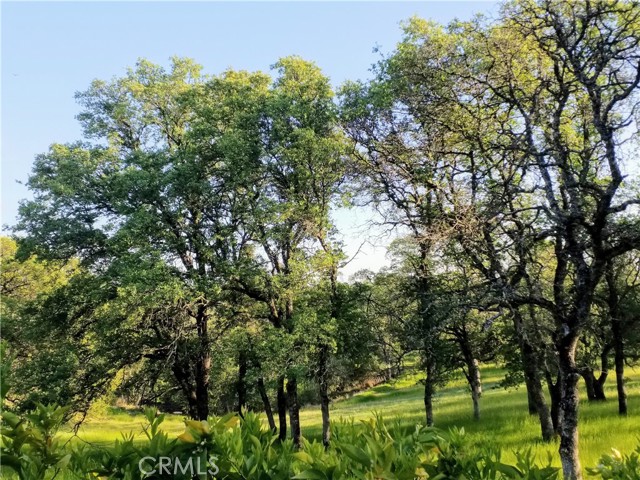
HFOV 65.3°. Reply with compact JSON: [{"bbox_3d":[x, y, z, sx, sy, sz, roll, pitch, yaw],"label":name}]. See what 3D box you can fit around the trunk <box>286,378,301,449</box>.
[{"bbox_3d":[-0.735,4.901,14.232,0.308,1.957,0.308,-5,-14,-4],"label":"trunk"}]

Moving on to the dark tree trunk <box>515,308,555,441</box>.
[{"bbox_3d":[6.017,3.736,14.005,0.379,3.541,0.379,-13,-18,21],"label":"dark tree trunk"}]

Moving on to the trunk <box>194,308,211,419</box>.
[{"bbox_3d":[-4.329,4.515,18.468,0.469,4.102,0.469,-1,-14,-13],"label":"trunk"}]

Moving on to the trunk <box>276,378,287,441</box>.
[{"bbox_3d":[-1.198,5.295,15.730,0.264,1.919,0.264,-1,-14,-4],"label":"trunk"}]

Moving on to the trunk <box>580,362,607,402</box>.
[{"bbox_3d":[13.368,6.940,24.358,1.154,1.876,0.865,-1,-13,28],"label":"trunk"}]

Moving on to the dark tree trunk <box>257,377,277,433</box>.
[{"bbox_3d":[-1.829,5.657,17.199,0.238,1.925,0.238,-15,-12,-9],"label":"dark tree trunk"}]

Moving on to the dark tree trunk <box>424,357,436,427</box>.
[{"bbox_3d":[4.038,5.529,18.283,0.306,2.462,0.306,3,-13,1],"label":"dark tree trunk"}]

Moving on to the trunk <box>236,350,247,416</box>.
[{"bbox_3d":[-3.113,5.671,19.798,0.352,2.519,0.352,-2,-14,-1],"label":"trunk"}]

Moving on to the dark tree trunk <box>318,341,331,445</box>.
[{"bbox_3d":[0.143,4.461,14.346,0.252,2.858,0.252,-2,-14,0],"label":"dark tree trunk"}]

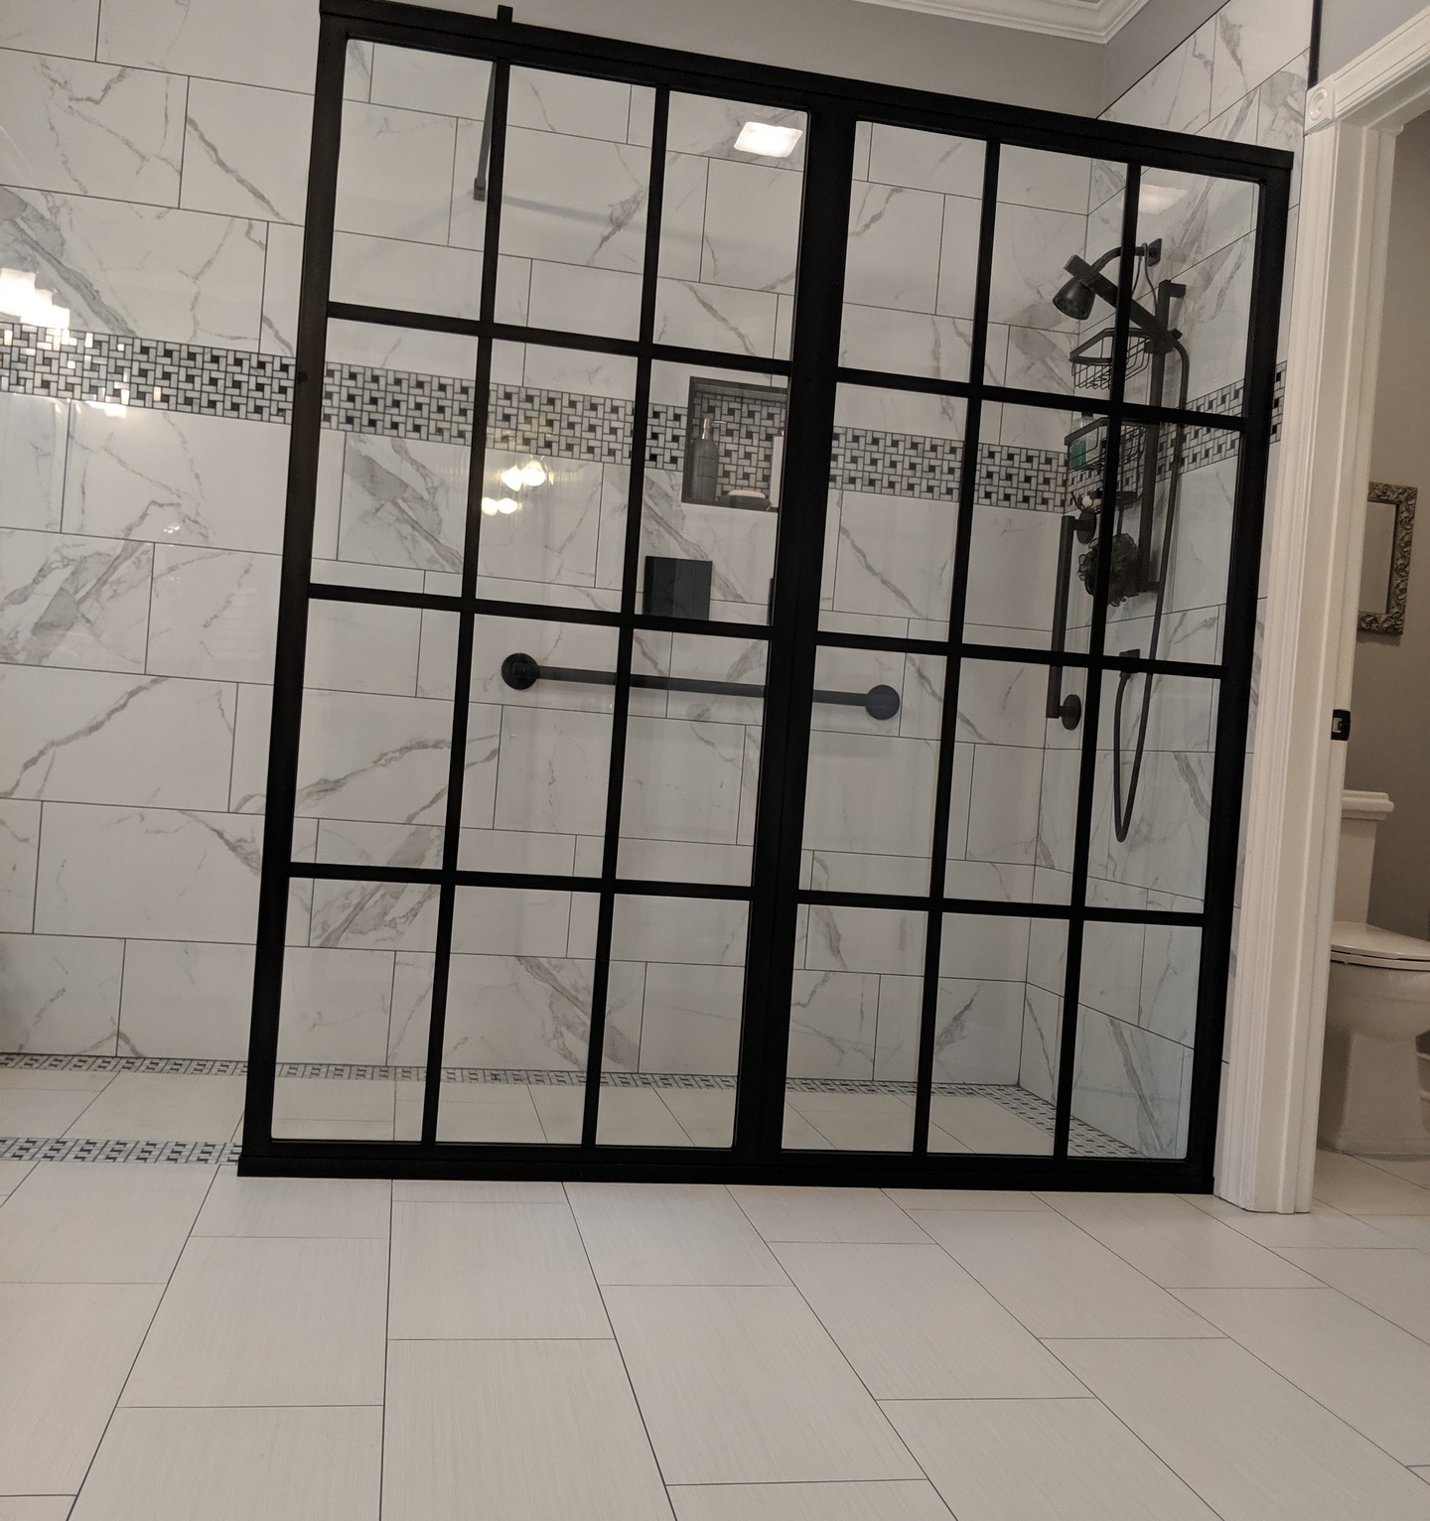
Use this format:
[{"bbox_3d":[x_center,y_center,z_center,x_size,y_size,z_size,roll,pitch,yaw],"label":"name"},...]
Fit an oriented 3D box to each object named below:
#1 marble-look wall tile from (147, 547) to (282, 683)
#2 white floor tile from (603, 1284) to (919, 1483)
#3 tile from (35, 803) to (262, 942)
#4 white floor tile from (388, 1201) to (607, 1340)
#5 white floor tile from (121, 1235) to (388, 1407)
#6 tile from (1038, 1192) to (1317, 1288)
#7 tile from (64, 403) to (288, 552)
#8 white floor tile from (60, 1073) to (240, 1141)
[{"bbox_3d":[-1.006,-0.326,3.508,0.610,0.304,0.010,4,0,-12],"label":"marble-look wall tile"},{"bbox_3d":[0.035,0.810,1.964,0.303,0.010,0.596,4,0,-12],"label":"white floor tile"},{"bbox_3d":[-1.250,0.269,3.469,0.610,0.303,0.010,4,0,-12],"label":"tile"},{"bbox_3d":[-0.345,0.780,2.293,0.303,0.010,0.596,4,0,-12],"label":"white floor tile"},{"bbox_3d":[-0.606,0.761,2.045,0.303,0.010,0.596,4,0,-12],"label":"white floor tile"},{"bbox_3d":[0.812,0.866,2.736,0.303,0.010,0.596,4,0,-12],"label":"tile"},{"bbox_3d":[-1.183,-0.647,3.464,0.610,0.303,0.010,4,0,-12],"label":"tile"},{"bbox_3d":[-1.130,0.716,3.071,0.303,0.010,0.550,4,0,-12],"label":"white floor tile"}]

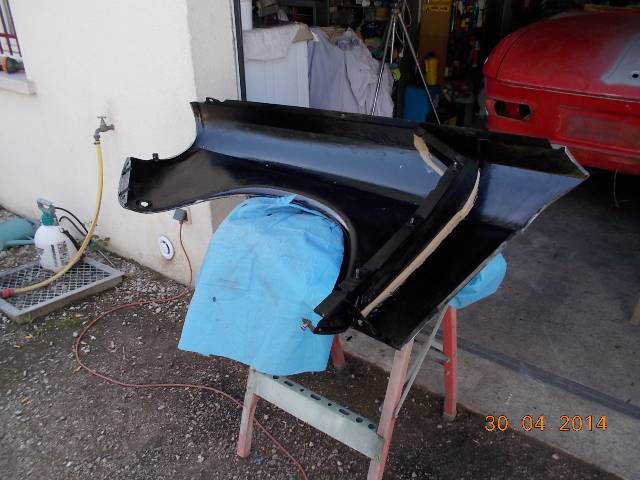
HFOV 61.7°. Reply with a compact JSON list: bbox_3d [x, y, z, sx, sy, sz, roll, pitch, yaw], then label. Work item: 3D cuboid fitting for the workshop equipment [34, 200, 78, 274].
[{"bbox_3d":[-1.482,-0.048,2.956,0.200,0.405,0.200,-24,35,-38],"label":"workshop equipment"}]

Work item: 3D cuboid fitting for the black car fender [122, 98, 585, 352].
[{"bbox_3d":[-0.060,-0.130,1.416,1.297,0.268,0.620,17,41,32],"label":"black car fender"}]

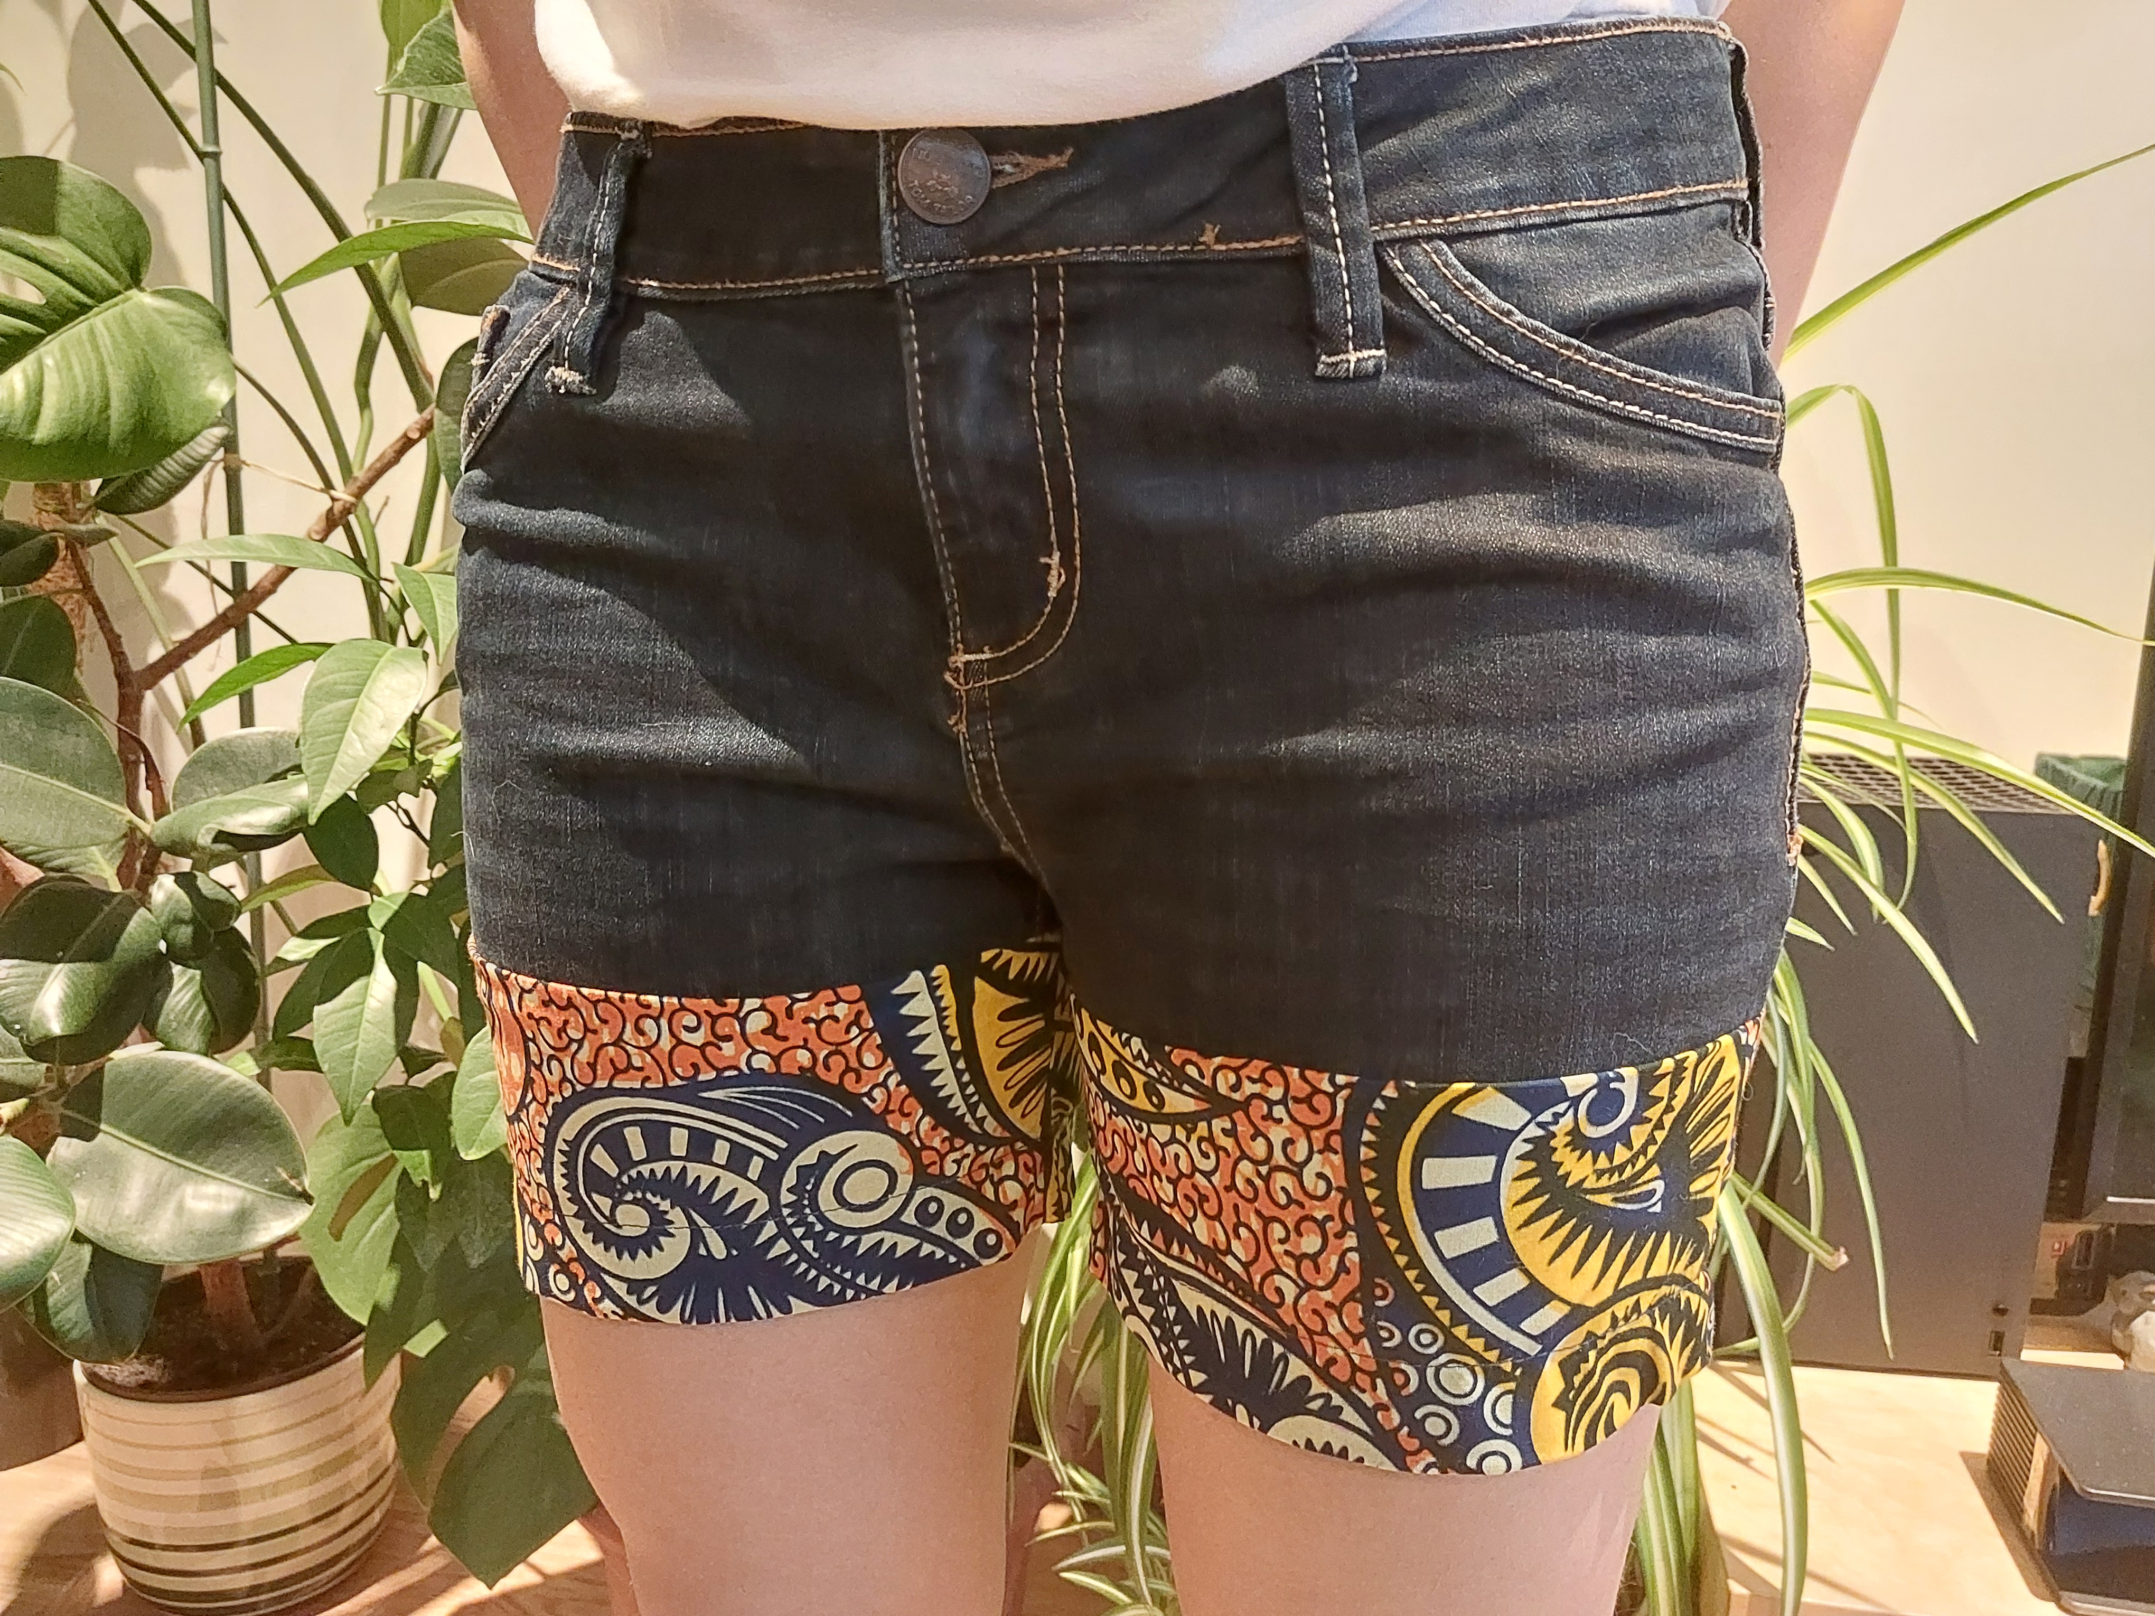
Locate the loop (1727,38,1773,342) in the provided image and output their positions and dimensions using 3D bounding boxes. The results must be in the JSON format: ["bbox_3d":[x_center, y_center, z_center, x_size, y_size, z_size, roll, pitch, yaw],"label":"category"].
[{"bbox_3d":[0.163,-0.148,0.450,0.010,0.071,0.014,-1,15,18],"label":"loop"}]

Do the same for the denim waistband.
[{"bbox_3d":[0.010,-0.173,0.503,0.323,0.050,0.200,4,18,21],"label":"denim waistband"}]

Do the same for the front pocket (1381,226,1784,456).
[{"bbox_3d":[0.115,-0.104,0.417,0.106,0.051,0.030,-9,15,-21],"label":"front pocket"}]

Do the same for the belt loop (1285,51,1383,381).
[{"bbox_3d":[0.055,-0.125,0.394,0.015,0.066,0.007,-5,12,0],"label":"belt loop"}]

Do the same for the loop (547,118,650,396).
[{"bbox_3d":[-0.118,-0.137,0.463,0.014,0.066,0.009,21,14,35],"label":"loop"}]

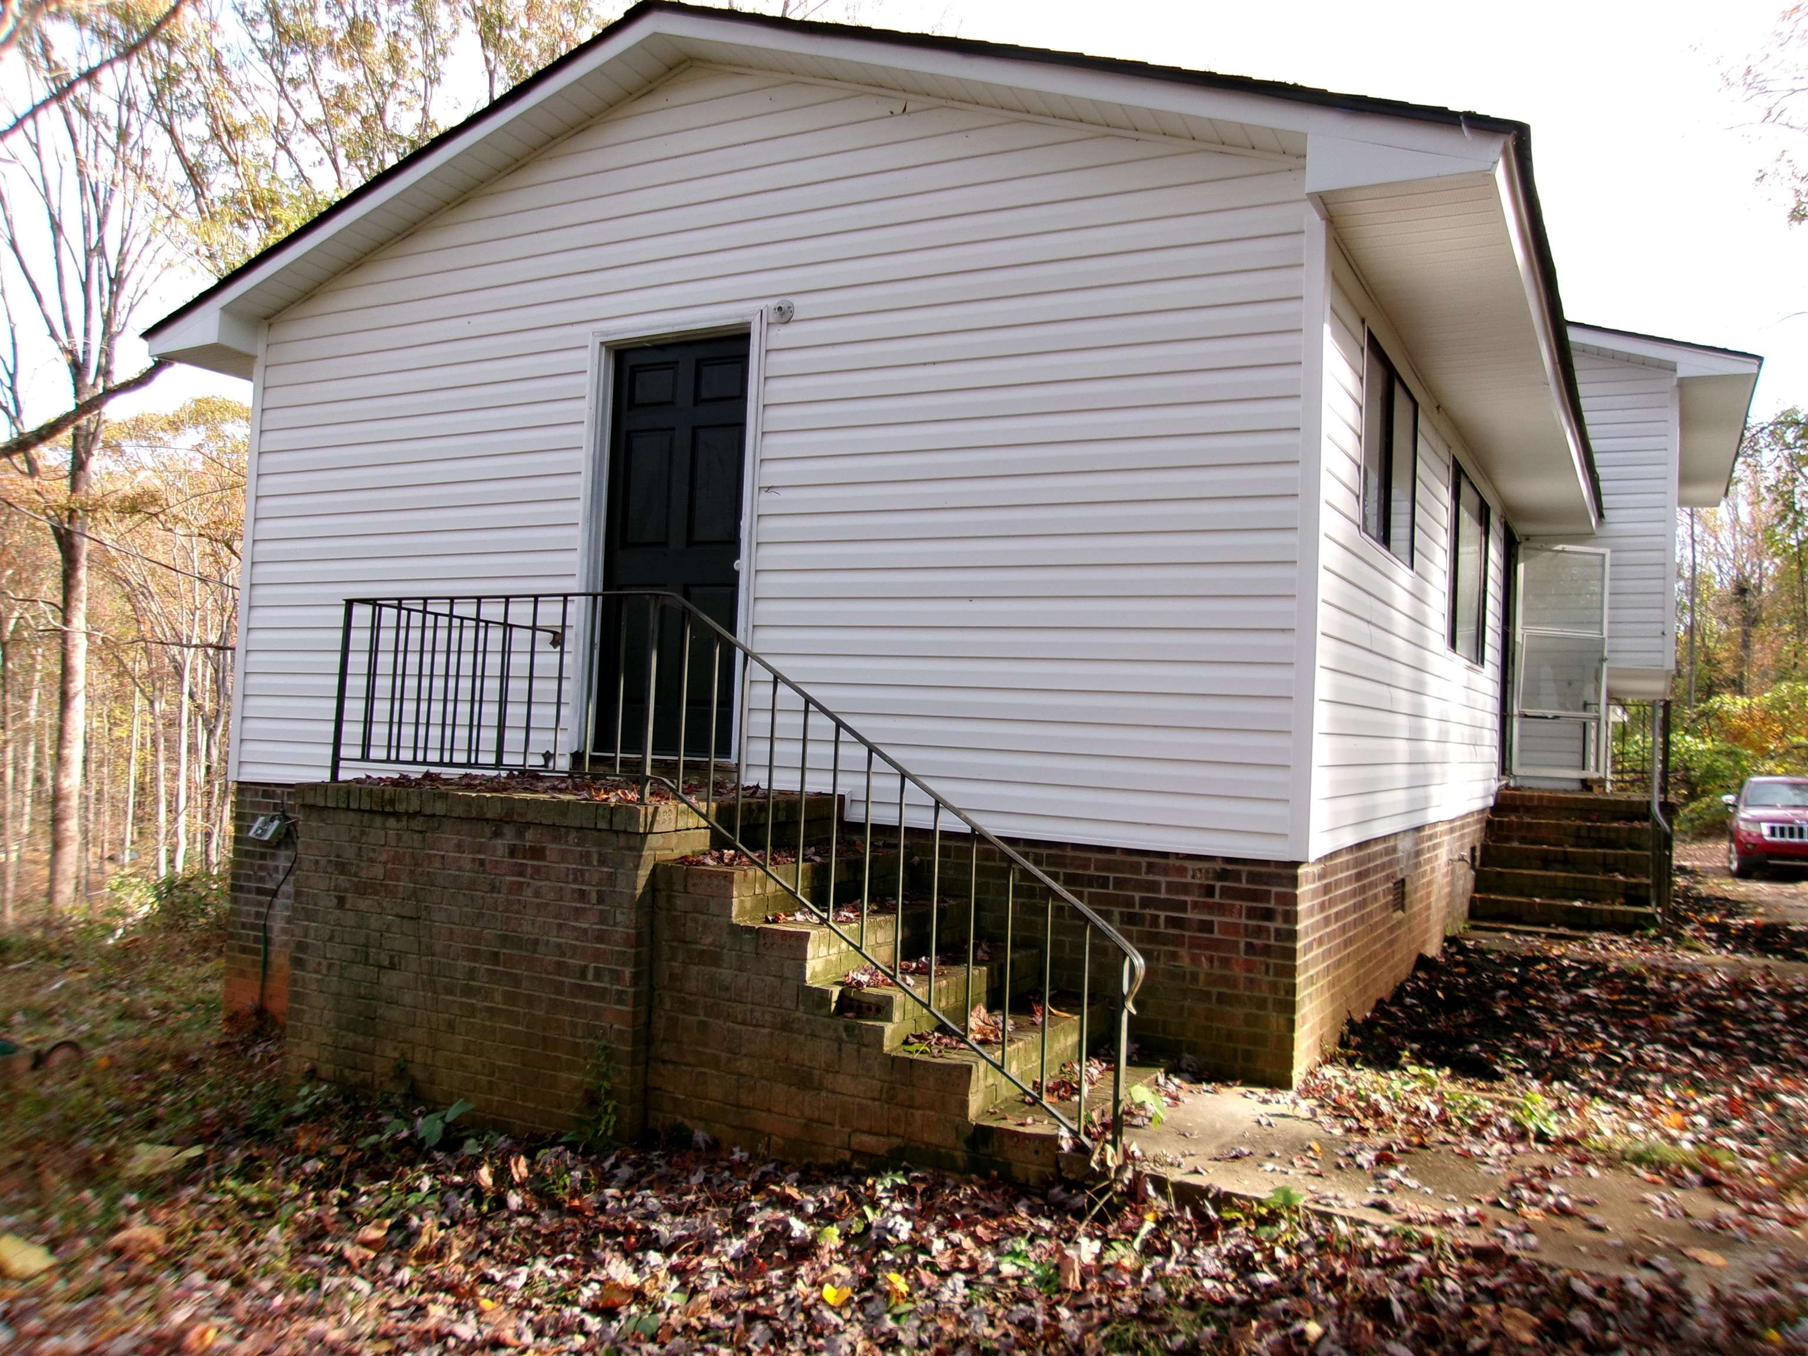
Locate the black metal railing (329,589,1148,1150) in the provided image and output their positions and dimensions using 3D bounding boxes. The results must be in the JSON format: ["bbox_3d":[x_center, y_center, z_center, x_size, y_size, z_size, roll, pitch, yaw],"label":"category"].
[{"bbox_3d":[-0.522,0.555,5.536,3.500,1.680,1.345,1,-2,28],"label":"black metal railing"}]

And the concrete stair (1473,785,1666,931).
[{"bbox_3d":[4.845,1.311,10.251,1.190,0.905,1.450,1,-2,28],"label":"concrete stair"}]

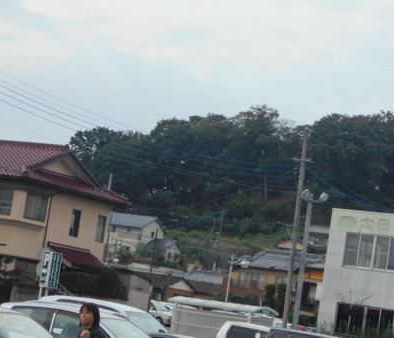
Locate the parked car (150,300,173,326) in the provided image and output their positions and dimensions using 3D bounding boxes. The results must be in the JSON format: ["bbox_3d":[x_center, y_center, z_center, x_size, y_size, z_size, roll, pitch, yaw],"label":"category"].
[{"bbox_3d":[-2.677,9.295,94.462,4.200,1.500,1.690,3,-7,38],"label":"parked car"}]

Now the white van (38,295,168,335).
[{"bbox_3d":[-1.699,3.727,32.378,4.500,1.520,1.720,4,-6,28],"label":"white van"}]

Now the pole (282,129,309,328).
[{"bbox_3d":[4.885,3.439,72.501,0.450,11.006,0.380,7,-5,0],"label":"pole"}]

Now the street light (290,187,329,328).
[{"bbox_3d":[4.406,4.329,59.692,1.200,6.805,0.500,7,-5,0],"label":"street light"}]

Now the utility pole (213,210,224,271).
[{"bbox_3d":[2.202,10.047,159.502,0.500,11.000,0.400,7,-5,0],"label":"utility pole"}]

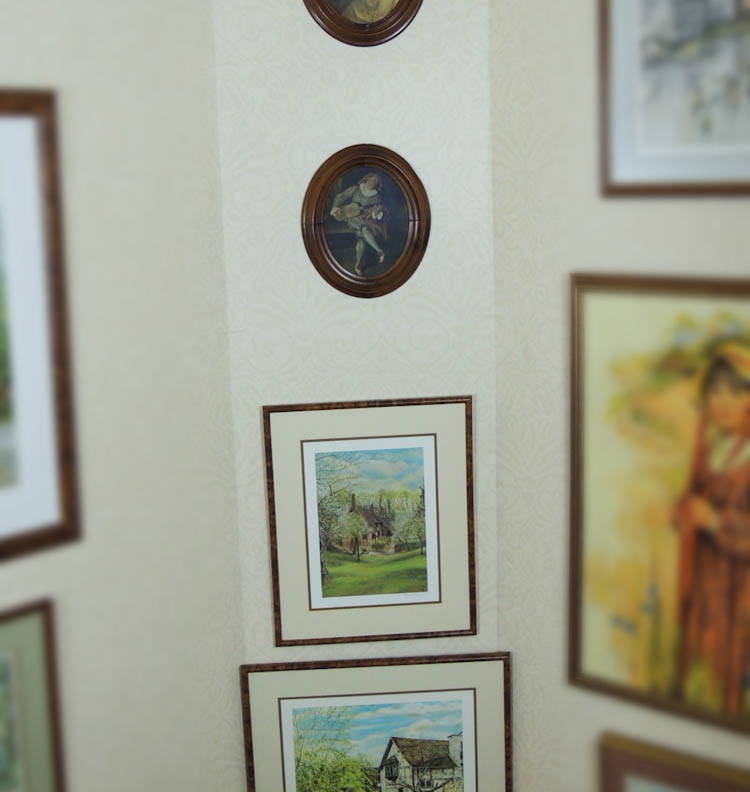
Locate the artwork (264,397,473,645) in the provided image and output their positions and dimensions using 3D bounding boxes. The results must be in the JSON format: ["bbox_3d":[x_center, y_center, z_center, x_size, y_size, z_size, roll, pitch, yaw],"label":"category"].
[{"bbox_3d":[-0.005,0.218,2.157,0.354,0.432,0.024,-3,12,-2],"label":"artwork"}]

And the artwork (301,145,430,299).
[{"bbox_3d":[-0.014,-0.288,2.049,0.214,0.256,0.025,-3,11,-2],"label":"artwork"}]

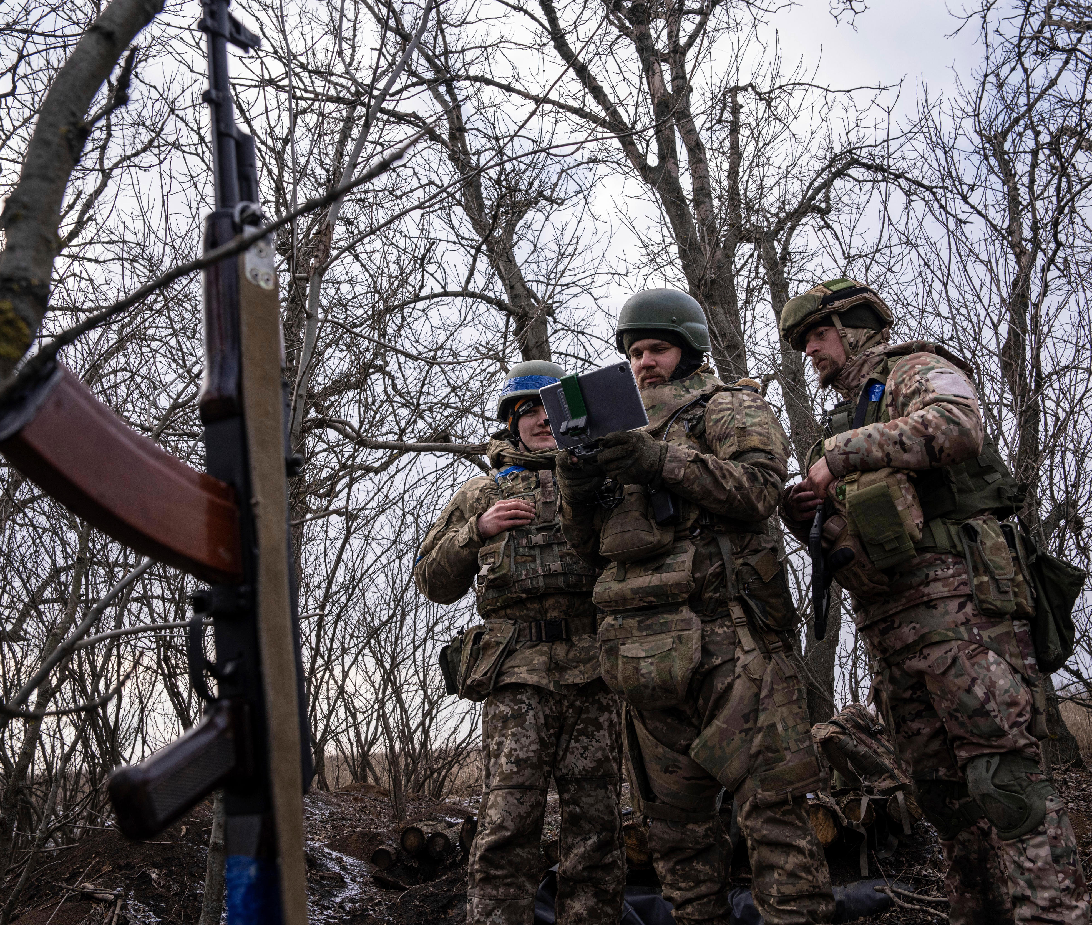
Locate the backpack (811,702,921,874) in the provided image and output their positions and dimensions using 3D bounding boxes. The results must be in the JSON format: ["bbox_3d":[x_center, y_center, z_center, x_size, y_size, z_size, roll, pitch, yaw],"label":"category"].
[{"bbox_3d":[1.295,1.180,3.740,0.240,0.390,0.270,-40,-3,-8],"label":"backpack"}]

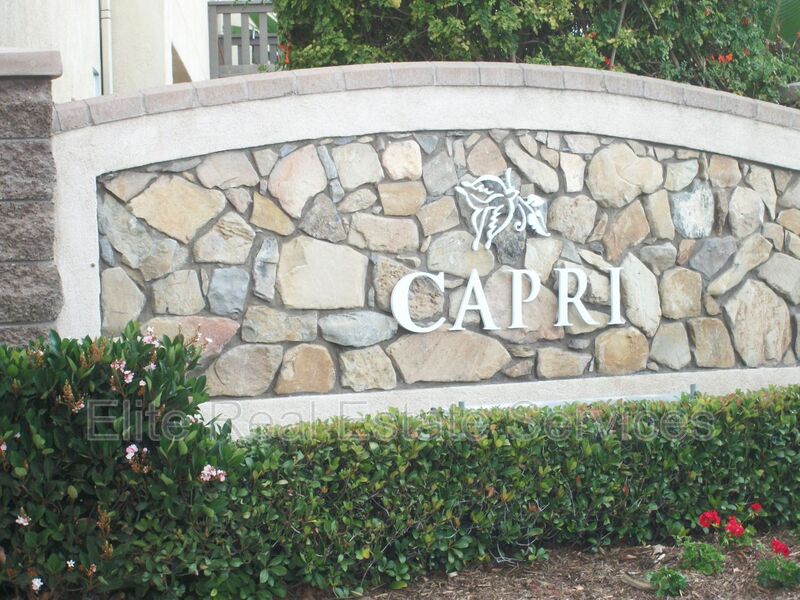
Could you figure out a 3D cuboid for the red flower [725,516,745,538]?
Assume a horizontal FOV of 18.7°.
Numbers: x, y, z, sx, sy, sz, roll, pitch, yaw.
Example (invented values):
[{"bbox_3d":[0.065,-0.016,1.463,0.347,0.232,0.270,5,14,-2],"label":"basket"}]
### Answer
[{"bbox_3d":[1.199,0.816,8.700,0.072,0.079,0.070,-2,1,2],"label":"red flower"}]

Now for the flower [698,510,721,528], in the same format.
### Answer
[{"bbox_3d":[1.116,0.791,8.750,0.079,0.065,0.072,-2,1,2],"label":"flower"}]

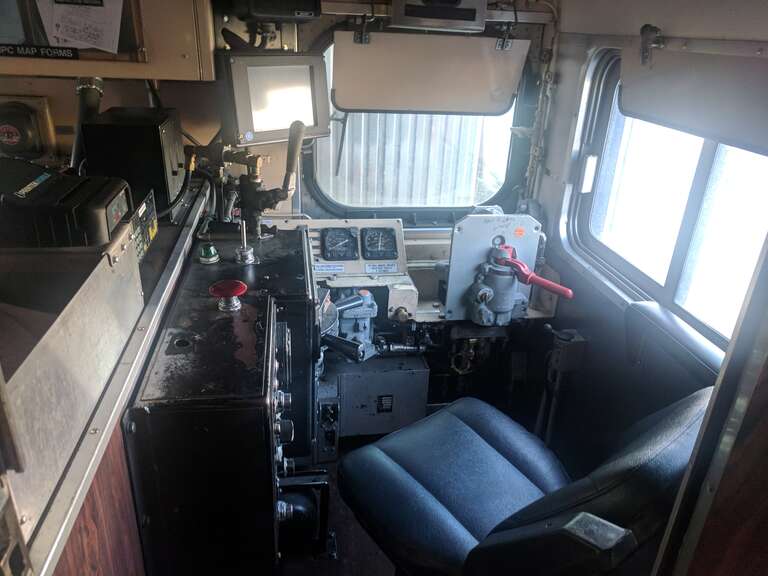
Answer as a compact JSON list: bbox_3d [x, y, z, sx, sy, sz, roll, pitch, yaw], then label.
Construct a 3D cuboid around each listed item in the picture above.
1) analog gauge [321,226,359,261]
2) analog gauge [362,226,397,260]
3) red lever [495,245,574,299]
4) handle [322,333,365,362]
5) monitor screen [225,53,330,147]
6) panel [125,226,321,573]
[{"bbox_3d":[-0.135,-0.134,1.797,0.109,0.030,0.107,-1,69,-9],"label":"analog gauge"},{"bbox_3d":[-0.015,-0.135,1.817,0.109,0.030,0.107,-1,69,-9],"label":"analog gauge"},{"bbox_3d":[0.448,-0.051,1.719,0.048,0.055,0.265,-19,45,-39],"label":"red lever"},{"bbox_3d":[-0.118,0.171,1.660,0.130,0.040,0.040,28,33,23],"label":"handle"},{"bbox_3d":[-0.316,-0.555,1.694,0.318,0.238,0.070,-19,26,-39],"label":"monitor screen"},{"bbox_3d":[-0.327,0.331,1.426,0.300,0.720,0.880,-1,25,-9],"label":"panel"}]

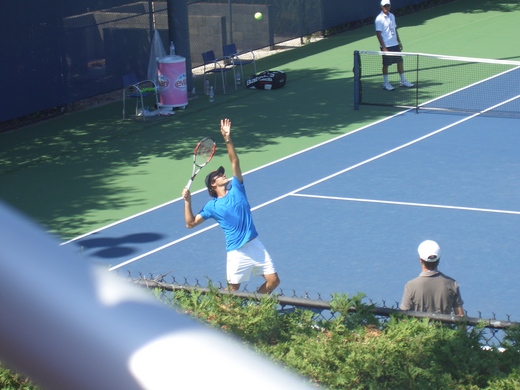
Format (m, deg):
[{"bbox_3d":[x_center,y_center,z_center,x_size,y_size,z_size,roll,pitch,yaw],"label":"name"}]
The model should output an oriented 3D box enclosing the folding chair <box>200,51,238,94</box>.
[{"bbox_3d":[-0.800,-2.436,34.596,0.510,0.790,0.510,5,15,31],"label":"folding chair"}]

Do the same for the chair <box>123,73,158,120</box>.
[{"bbox_3d":[-2.178,-1.802,32.120,0.510,0.790,0.510,5,15,31],"label":"chair"}]

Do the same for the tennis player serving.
[{"bbox_3d":[-0.300,0.277,19.197,0.750,2.300,0.800,7,16,38],"label":"tennis player serving"}]

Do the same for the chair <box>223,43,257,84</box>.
[{"bbox_3d":[-0.388,-2.624,35.328,0.510,0.790,0.510,8,17,40],"label":"chair"}]

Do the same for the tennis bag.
[{"bbox_3d":[0.110,-2.287,34.825,0.760,0.310,0.360,7,16,38],"label":"tennis bag"}]

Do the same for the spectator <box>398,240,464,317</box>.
[{"bbox_3d":[1.544,1.260,15.654,0.560,1.780,0.330,-5,13,-9],"label":"spectator"}]

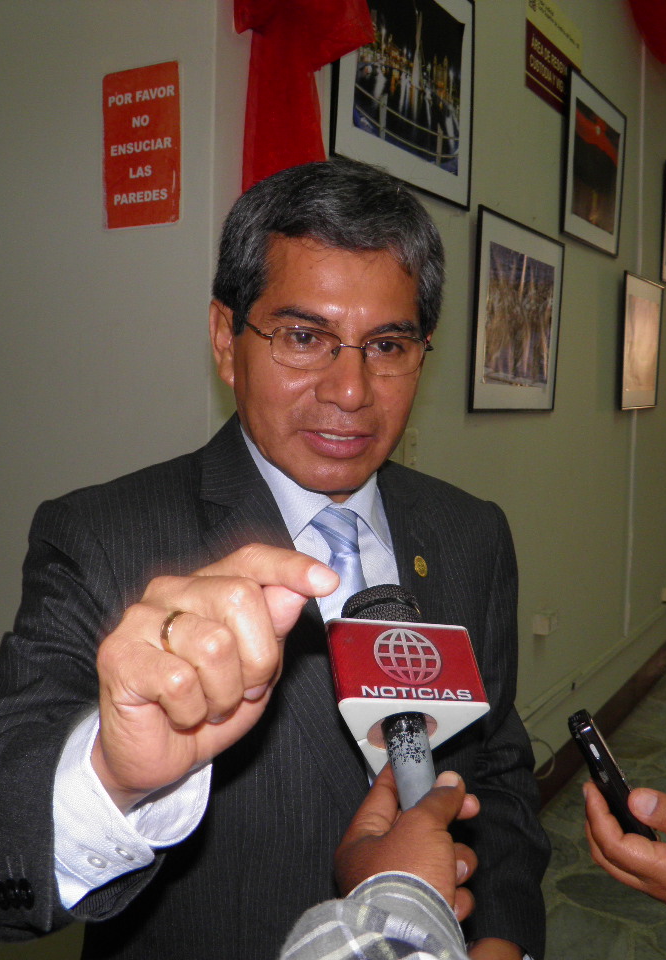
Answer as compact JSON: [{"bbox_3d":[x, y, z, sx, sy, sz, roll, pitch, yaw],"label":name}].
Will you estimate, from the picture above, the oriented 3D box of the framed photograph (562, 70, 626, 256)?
[{"bbox_3d":[1.012,-1.189,3.982,0.030,0.576,0.780,3,6,29],"label":"framed photograph"}]

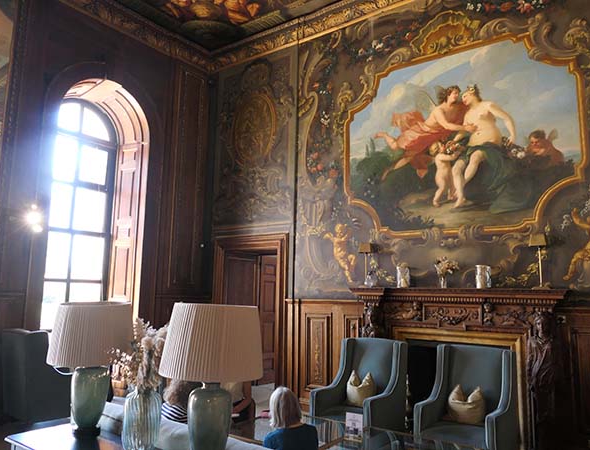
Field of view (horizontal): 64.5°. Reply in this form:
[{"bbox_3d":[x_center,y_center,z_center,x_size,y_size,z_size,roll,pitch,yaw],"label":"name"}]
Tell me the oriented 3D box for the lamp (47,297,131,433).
[{"bbox_3d":[-1.171,0.823,2.703,0.460,0.740,0.460,-5,-10,36],"label":"lamp"}]

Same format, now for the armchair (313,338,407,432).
[{"bbox_3d":[0.644,1.751,4.633,0.620,1.115,0.851,-5,-10,36],"label":"armchair"}]

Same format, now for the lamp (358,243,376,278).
[{"bbox_3d":[0.885,0.501,5.840,0.170,0.540,0.170,-5,-10,36],"label":"lamp"}]

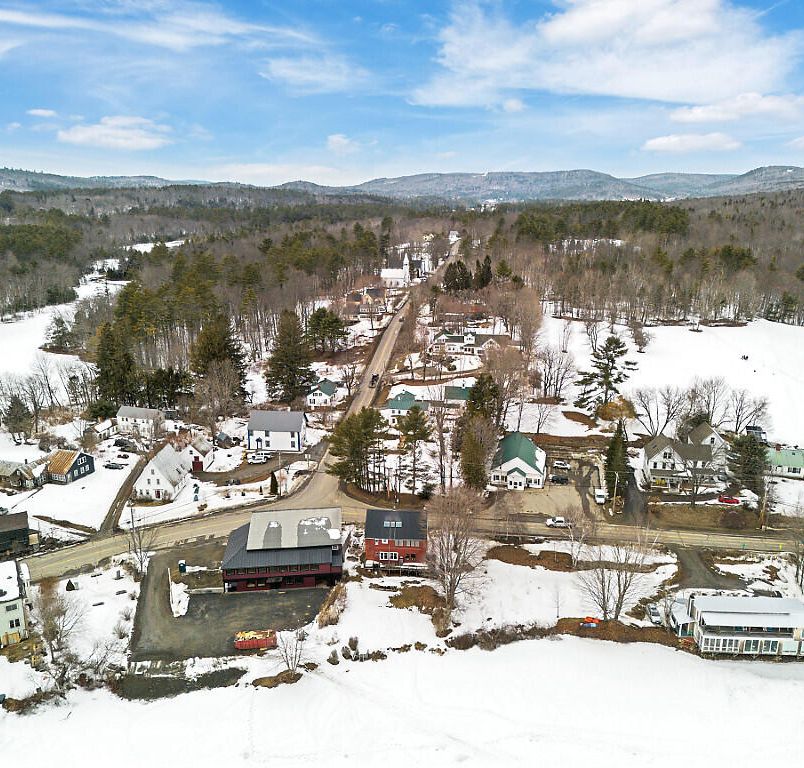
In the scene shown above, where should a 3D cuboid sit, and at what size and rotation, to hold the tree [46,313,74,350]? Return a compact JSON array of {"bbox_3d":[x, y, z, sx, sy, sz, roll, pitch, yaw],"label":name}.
[{"bbox_3d":[-167.115,-25.241,345.414,11.500,18.210,11.500,-6,15,-25],"label":"tree"}]

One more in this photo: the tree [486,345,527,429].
[{"bbox_3d":[30.510,1.680,209.960,12.380,26.070,12.380,0,15,0],"label":"tree"}]

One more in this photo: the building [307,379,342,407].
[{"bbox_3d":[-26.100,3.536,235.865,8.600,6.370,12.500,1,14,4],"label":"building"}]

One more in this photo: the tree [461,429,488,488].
[{"bbox_3d":[17.980,18.430,176.030,6.940,16.020,6.600,0,14,0],"label":"tree"}]

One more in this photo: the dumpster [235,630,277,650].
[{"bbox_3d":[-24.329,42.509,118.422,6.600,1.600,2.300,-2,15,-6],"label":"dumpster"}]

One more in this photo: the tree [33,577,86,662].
[{"bbox_3d":[-54.570,37.720,113.130,8.600,15.250,8.170,0,14,0],"label":"tree"}]

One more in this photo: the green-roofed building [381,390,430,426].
[{"bbox_3d":[1.800,8.033,228.022,13.300,8.600,11.000,2,15,6],"label":"green-roofed building"}]

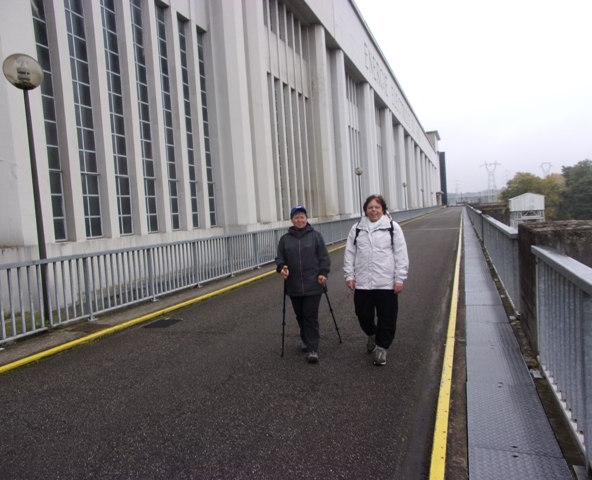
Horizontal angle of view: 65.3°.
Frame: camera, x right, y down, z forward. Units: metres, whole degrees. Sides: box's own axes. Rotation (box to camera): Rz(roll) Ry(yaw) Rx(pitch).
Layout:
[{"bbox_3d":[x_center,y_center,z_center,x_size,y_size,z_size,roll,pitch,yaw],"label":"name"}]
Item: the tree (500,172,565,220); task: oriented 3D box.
[{"bbox_3d":[48.610,-7.913,95.000,12.000,12.500,11.000,-2,3,20],"label":"tree"}]

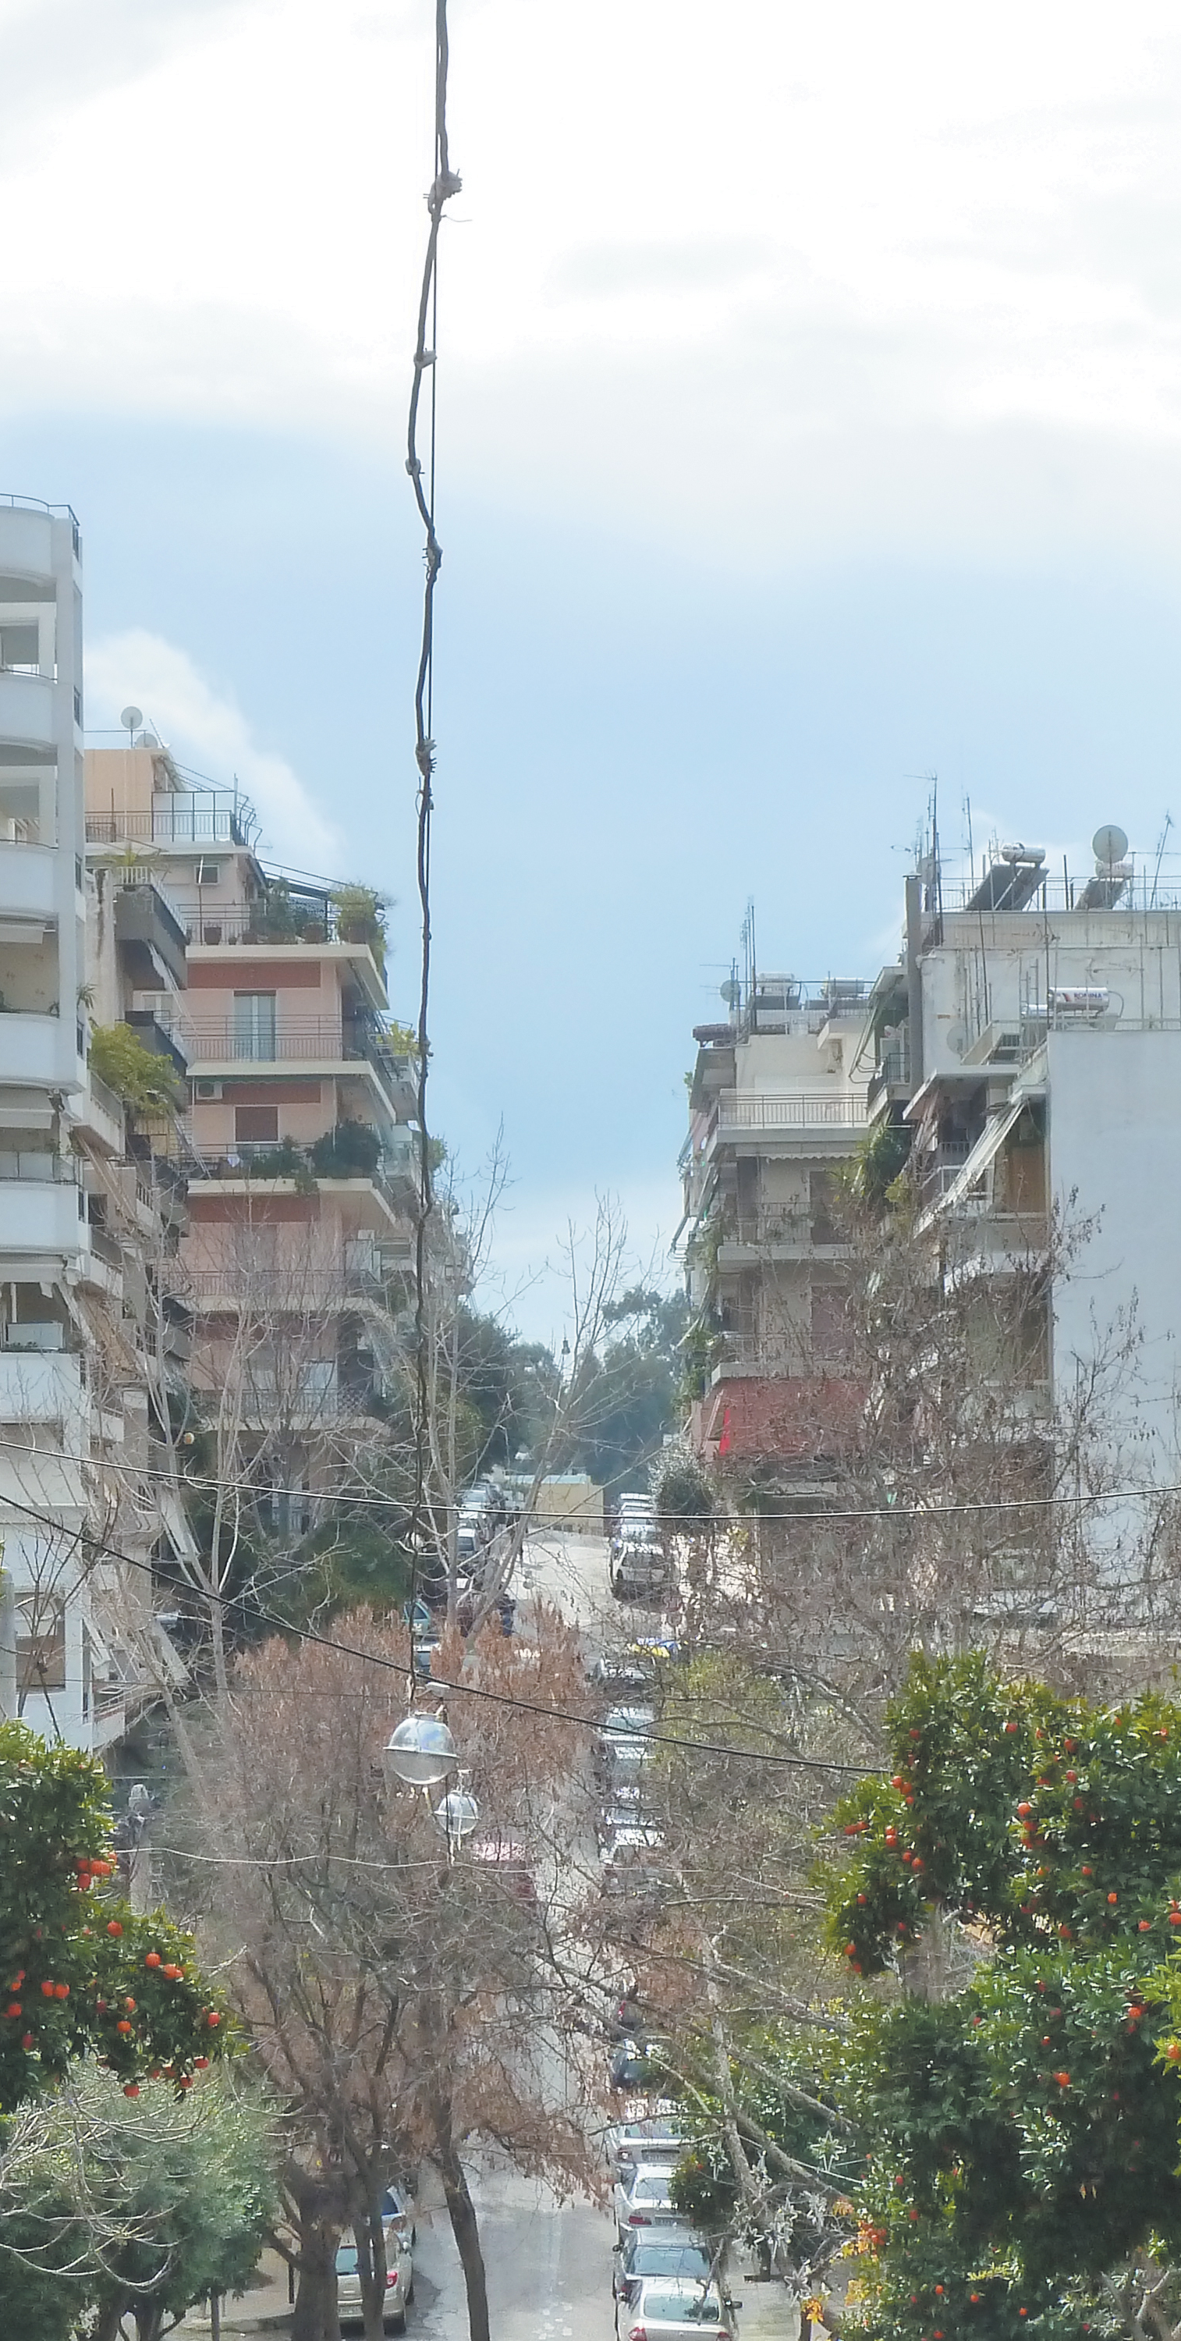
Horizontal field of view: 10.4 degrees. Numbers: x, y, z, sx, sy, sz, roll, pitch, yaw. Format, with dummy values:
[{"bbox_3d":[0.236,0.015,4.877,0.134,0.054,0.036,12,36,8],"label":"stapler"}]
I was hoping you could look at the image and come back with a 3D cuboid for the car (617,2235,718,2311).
[{"bbox_3d":[1.325,18.263,106.806,1.700,1.450,4.200,-1,1,-1],"label":"car"}]

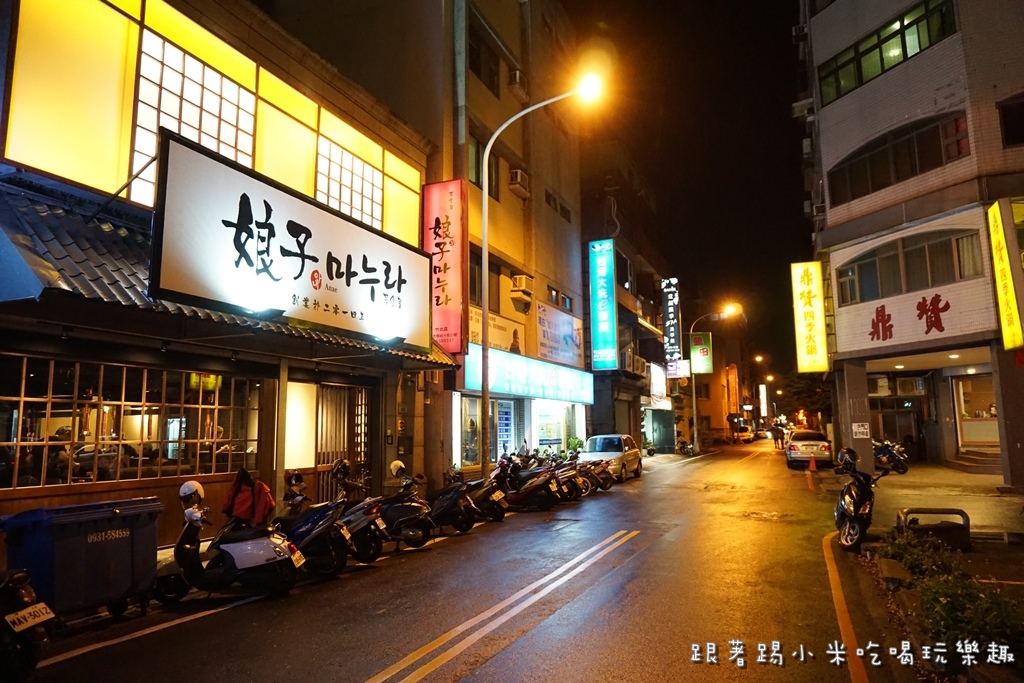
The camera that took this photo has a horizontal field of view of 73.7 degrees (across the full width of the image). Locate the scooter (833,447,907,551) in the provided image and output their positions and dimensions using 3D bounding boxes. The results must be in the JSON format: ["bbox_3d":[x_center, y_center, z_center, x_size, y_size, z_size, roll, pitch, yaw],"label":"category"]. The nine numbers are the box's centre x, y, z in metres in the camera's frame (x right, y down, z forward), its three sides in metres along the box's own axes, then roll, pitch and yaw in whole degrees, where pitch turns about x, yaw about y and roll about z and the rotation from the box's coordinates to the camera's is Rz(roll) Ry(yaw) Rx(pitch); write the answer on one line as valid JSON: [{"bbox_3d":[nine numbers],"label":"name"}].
[{"bbox_3d":[4.907,2.293,9.836,0.720,1.200,1.800,-4,-8,24],"label":"scooter"}]

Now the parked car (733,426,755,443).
[{"bbox_3d":[25.878,10.425,75.972,1.750,1.560,4.400,-4,-8,22],"label":"parked car"}]

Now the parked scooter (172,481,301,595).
[{"bbox_3d":[-2.918,2.062,7.039,1.720,1.130,0.680,-1,-7,0],"label":"parked scooter"}]

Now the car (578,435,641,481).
[{"bbox_3d":[3.254,3.853,22.761,1.600,1.470,3.750,-4,-8,22],"label":"car"}]

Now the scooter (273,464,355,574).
[{"bbox_3d":[-2.709,2.183,8.067,1.820,1.150,0.700,-1,-7,2],"label":"scooter"}]

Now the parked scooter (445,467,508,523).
[{"bbox_3d":[-0.819,2.792,12.871,1.800,1.130,0.700,-4,-8,22],"label":"parked scooter"}]

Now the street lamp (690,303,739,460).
[{"bbox_3d":[13.201,2.327,44.141,3.199,9.748,0.350,-4,-8,22],"label":"street lamp"}]

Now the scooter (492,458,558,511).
[{"bbox_3d":[0.148,2.970,14.330,1.820,1.130,0.700,-4,-8,22],"label":"scooter"}]

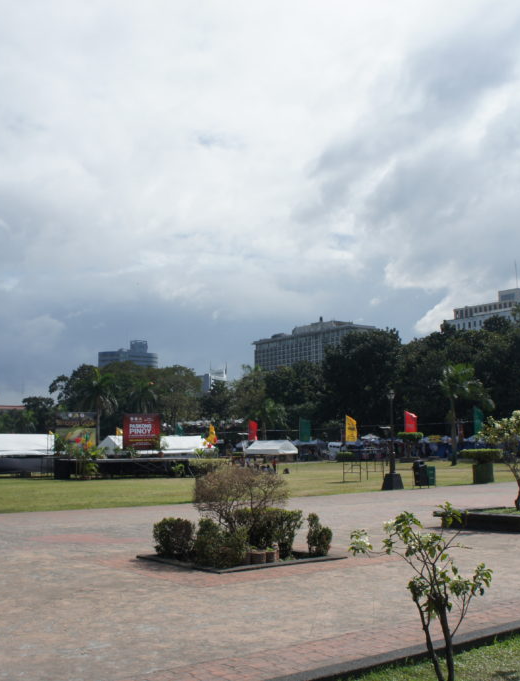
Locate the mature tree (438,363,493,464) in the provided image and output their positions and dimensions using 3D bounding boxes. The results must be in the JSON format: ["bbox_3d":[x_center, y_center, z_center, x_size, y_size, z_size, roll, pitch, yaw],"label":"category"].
[{"bbox_3d":[17.270,6.170,67.290,4.700,8.580,4.700,-3,-8,14],"label":"mature tree"}]

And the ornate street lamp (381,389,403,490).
[{"bbox_3d":[6.052,4.548,36.731,0.680,4.569,0.680,5,-9,-37],"label":"ornate street lamp"}]

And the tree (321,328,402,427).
[{"bbox_3d":[13.496,6.978,103.897,10.800,17.003,10.800,-2,-8,7],"label":"tree"}]

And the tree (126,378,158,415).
[{"bbox_3d":[-16.220,11.020,110.440,4.600,11.510,4.600,0,-7,-8],"label":"tree"}]

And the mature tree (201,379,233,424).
[{"bbox_3d":[-7.050,12.510,128.540,5.300,12.770,5.300,0,-7,-3],"label":"mature tree"}]

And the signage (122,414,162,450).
[{"bbox_3d":[-11.369,8.829,77.000,3.700,3.500,0.300,0,-7,-5],"label":"signage"}]

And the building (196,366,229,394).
[{"bbox_3d":[-33.425,46.796,560.000,18.000,57.000,18.000,4,-9,-30],"label":"building"}]

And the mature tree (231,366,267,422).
[{"bbox_3d":[-1.679,10.046,111.145,5.600,13.168,5.600,-1,-7,-1],"label":"mature tree"}]

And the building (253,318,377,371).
[{"bbox_3d":[34.030,30.320,516.510,24.000,75.540,98.000,5,-9,-37],"label":"building"}]

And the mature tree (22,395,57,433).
[{"bbox_3d":[-38.450,15.260,138.400,6.300,11.040,6.300,1,-8,-15],"label":"mature tree"}]

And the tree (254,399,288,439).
[{"bbox_3d":[1.346,11.728,102.000,4.400,8.600,4.400,-1,-7,0],"label":"tree"}]

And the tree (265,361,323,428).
[{"bbox_3d":[5.472,11.517,130.000,10.000,16.000,10.000,-1,-7,0],"label":"tree"}]

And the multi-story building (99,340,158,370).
[{"bbox_3d":[-97.809,41.256,589.621,42.000,77.817,32.000,1,-8,-9],"label":"multi-story building"}]

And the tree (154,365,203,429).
[{"bbox_3d":[-12.870,11.330,125.650,8.200,14.510,8.200,0,-7,-6],"label":"tree"}]

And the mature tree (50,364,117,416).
[{"bbox_3d":[-29.850,11.890,132.720,10.500,15.850,10.000,1,-8,-13],"label":"mature tree"}]

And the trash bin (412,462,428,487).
[{"bbox_3d":[7.361,6.123,36.500,0.580,1.150,0.550,5,-9,-38],"label":"trash bin"}]

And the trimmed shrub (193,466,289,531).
[{"bbox_3d":[-0.418,3.264,15.217,1.750,1.688,1.650,0,-7,-2],"label":"trimmed shrub"}]

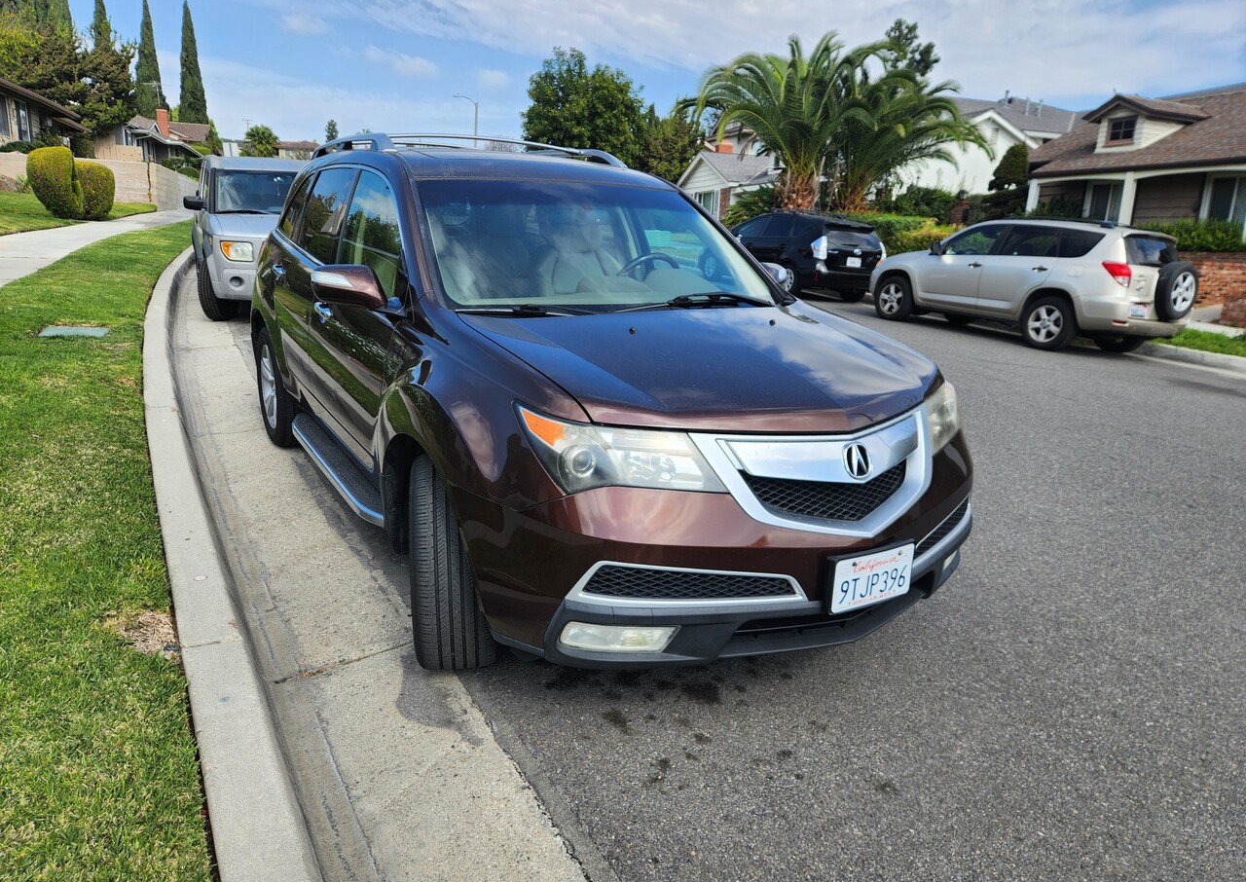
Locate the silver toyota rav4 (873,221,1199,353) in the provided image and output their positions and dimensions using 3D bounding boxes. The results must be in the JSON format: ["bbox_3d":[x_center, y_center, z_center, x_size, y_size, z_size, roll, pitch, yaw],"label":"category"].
[{"bbox_3d":[5.850,-2.410,12.350,1.830,1.710,4.580,-5,17,-30],"label":"silver toyota rav4"}]

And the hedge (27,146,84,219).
[{"bbox_3d":[-14.427,-6.536,20.968,1.200,1.745,1.200,-9,19,-37],"label":"hedge"}]

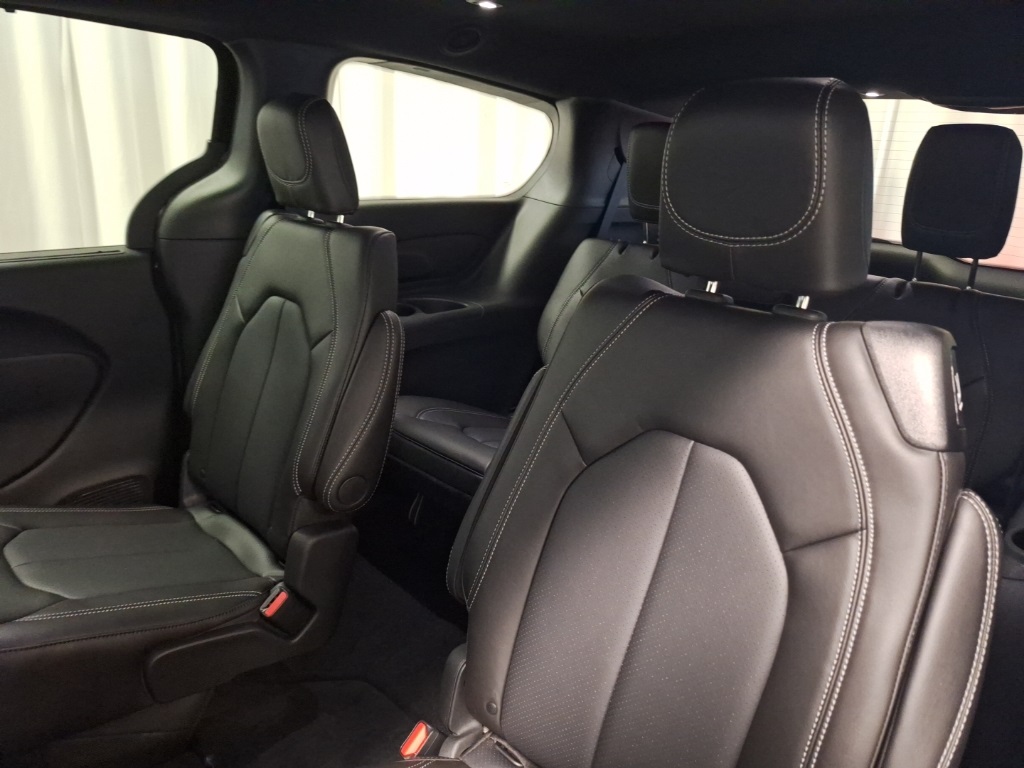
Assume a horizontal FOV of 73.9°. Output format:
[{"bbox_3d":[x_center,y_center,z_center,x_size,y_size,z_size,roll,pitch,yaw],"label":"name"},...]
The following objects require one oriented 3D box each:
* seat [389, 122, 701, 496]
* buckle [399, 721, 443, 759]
[{"bbox_3d":[0.202,-0.195,1.790,0.500,0.970,1.000,19,25,39],"label":"seat"},{"bbox_3d":[-0.111,0.483,0.908,0.027,0.066,0.050,19,63,39],"label":"buckle"}]

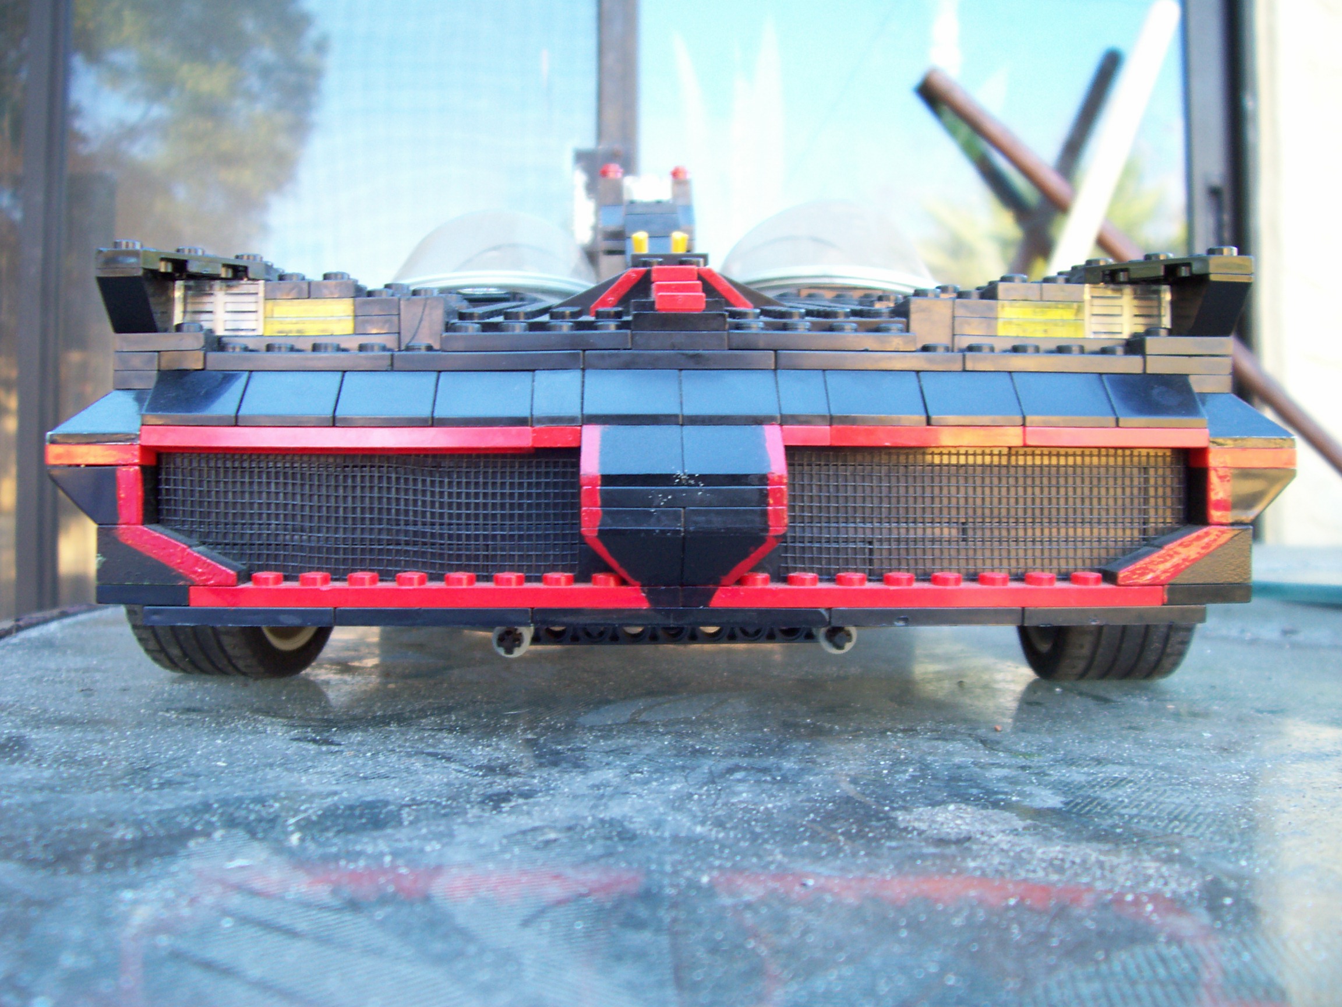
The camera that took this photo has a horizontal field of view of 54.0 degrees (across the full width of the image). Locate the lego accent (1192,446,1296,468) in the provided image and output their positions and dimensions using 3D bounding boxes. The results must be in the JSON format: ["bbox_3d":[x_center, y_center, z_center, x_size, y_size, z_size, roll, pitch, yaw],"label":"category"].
[{"bbox_3d":[0.095,-0.007,0.223,0.016,0.003,0.013,0,1,-2],"label":"lego accent"}]

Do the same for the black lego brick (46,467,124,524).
[{"bbox_3d":[-0.093,-0.001,0.217,0.014,0.010,0.011,0,1,-2],"label":"black lego brick"}]

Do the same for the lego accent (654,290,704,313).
[{"bbox_3d":[0.002,-0.034,0.228,0.009,0.004,0.007,0,2,-2],"label":"lego accent"}]

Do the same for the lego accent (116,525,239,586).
[{"bbox_3d":[-0.079,0.008,0.215,0.020,0.010,0.006,0,2,-2],"label":"lego accent"}]

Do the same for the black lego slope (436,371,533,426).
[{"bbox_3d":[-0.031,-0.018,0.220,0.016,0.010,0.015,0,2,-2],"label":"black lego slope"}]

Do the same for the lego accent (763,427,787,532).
[{"bbox_3d":[0.017,-0.004,0.210,0.003,0.017,0.008,0,1,-2],"label":"lego accent"}]

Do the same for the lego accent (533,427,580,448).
[{"bbox_3d":[-0.019,-0.011,0.218,0.008,0.003,0.009,0,1,-1],"label":"lego accent"}]

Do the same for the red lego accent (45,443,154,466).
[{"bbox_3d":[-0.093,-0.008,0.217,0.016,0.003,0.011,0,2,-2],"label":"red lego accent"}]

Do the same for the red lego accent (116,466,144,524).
[{"bbox_3d":[-0.087,-0.001,0.213,0.005,0.010,0.005,0,1,-2],"label":"red lego accent"}]

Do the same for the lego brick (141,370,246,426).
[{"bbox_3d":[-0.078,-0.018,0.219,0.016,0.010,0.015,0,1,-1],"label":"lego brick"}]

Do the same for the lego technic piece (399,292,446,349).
[{"bbox_3d":[-0.043,-0.031,0.234,0.008,0.010,0.011,0,2,-2],"label":"lego technic piece"}]

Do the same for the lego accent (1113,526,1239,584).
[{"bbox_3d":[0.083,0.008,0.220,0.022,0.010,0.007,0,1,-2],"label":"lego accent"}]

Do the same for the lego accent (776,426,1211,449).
[{"bbox_3d":[0.054,-0.011,0.219,0.072,0.003,0.008,0,1,-2],"label":"lego accent"}]

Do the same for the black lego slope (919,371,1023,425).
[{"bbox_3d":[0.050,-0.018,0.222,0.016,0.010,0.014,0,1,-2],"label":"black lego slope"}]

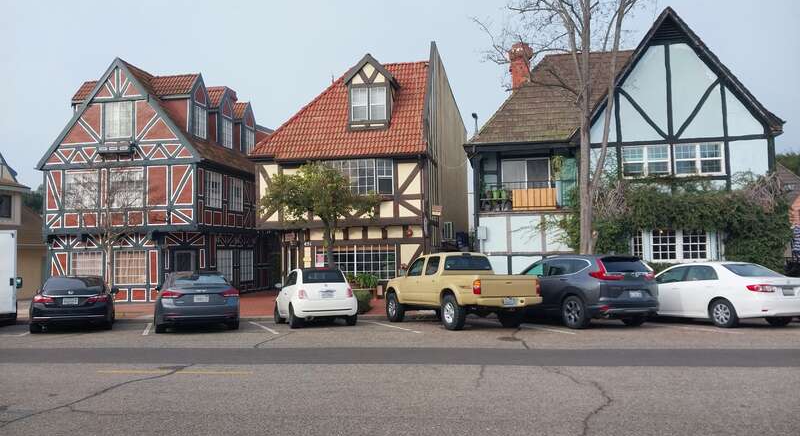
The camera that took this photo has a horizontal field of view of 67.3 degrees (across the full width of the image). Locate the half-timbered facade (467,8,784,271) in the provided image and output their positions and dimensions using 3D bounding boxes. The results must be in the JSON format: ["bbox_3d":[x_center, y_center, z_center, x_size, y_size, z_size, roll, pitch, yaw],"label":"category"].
[{"bbox_3d":[8.435,-1.983,25.562,10.596,10.128,9.500,-2,-3,10],"label":"half-timbered facade"}]

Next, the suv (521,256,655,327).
[{"bbox_3d":[4.286,1.812,15.257,1.855,1.685,4.590,1,-6,-23],"label":"suv"}]

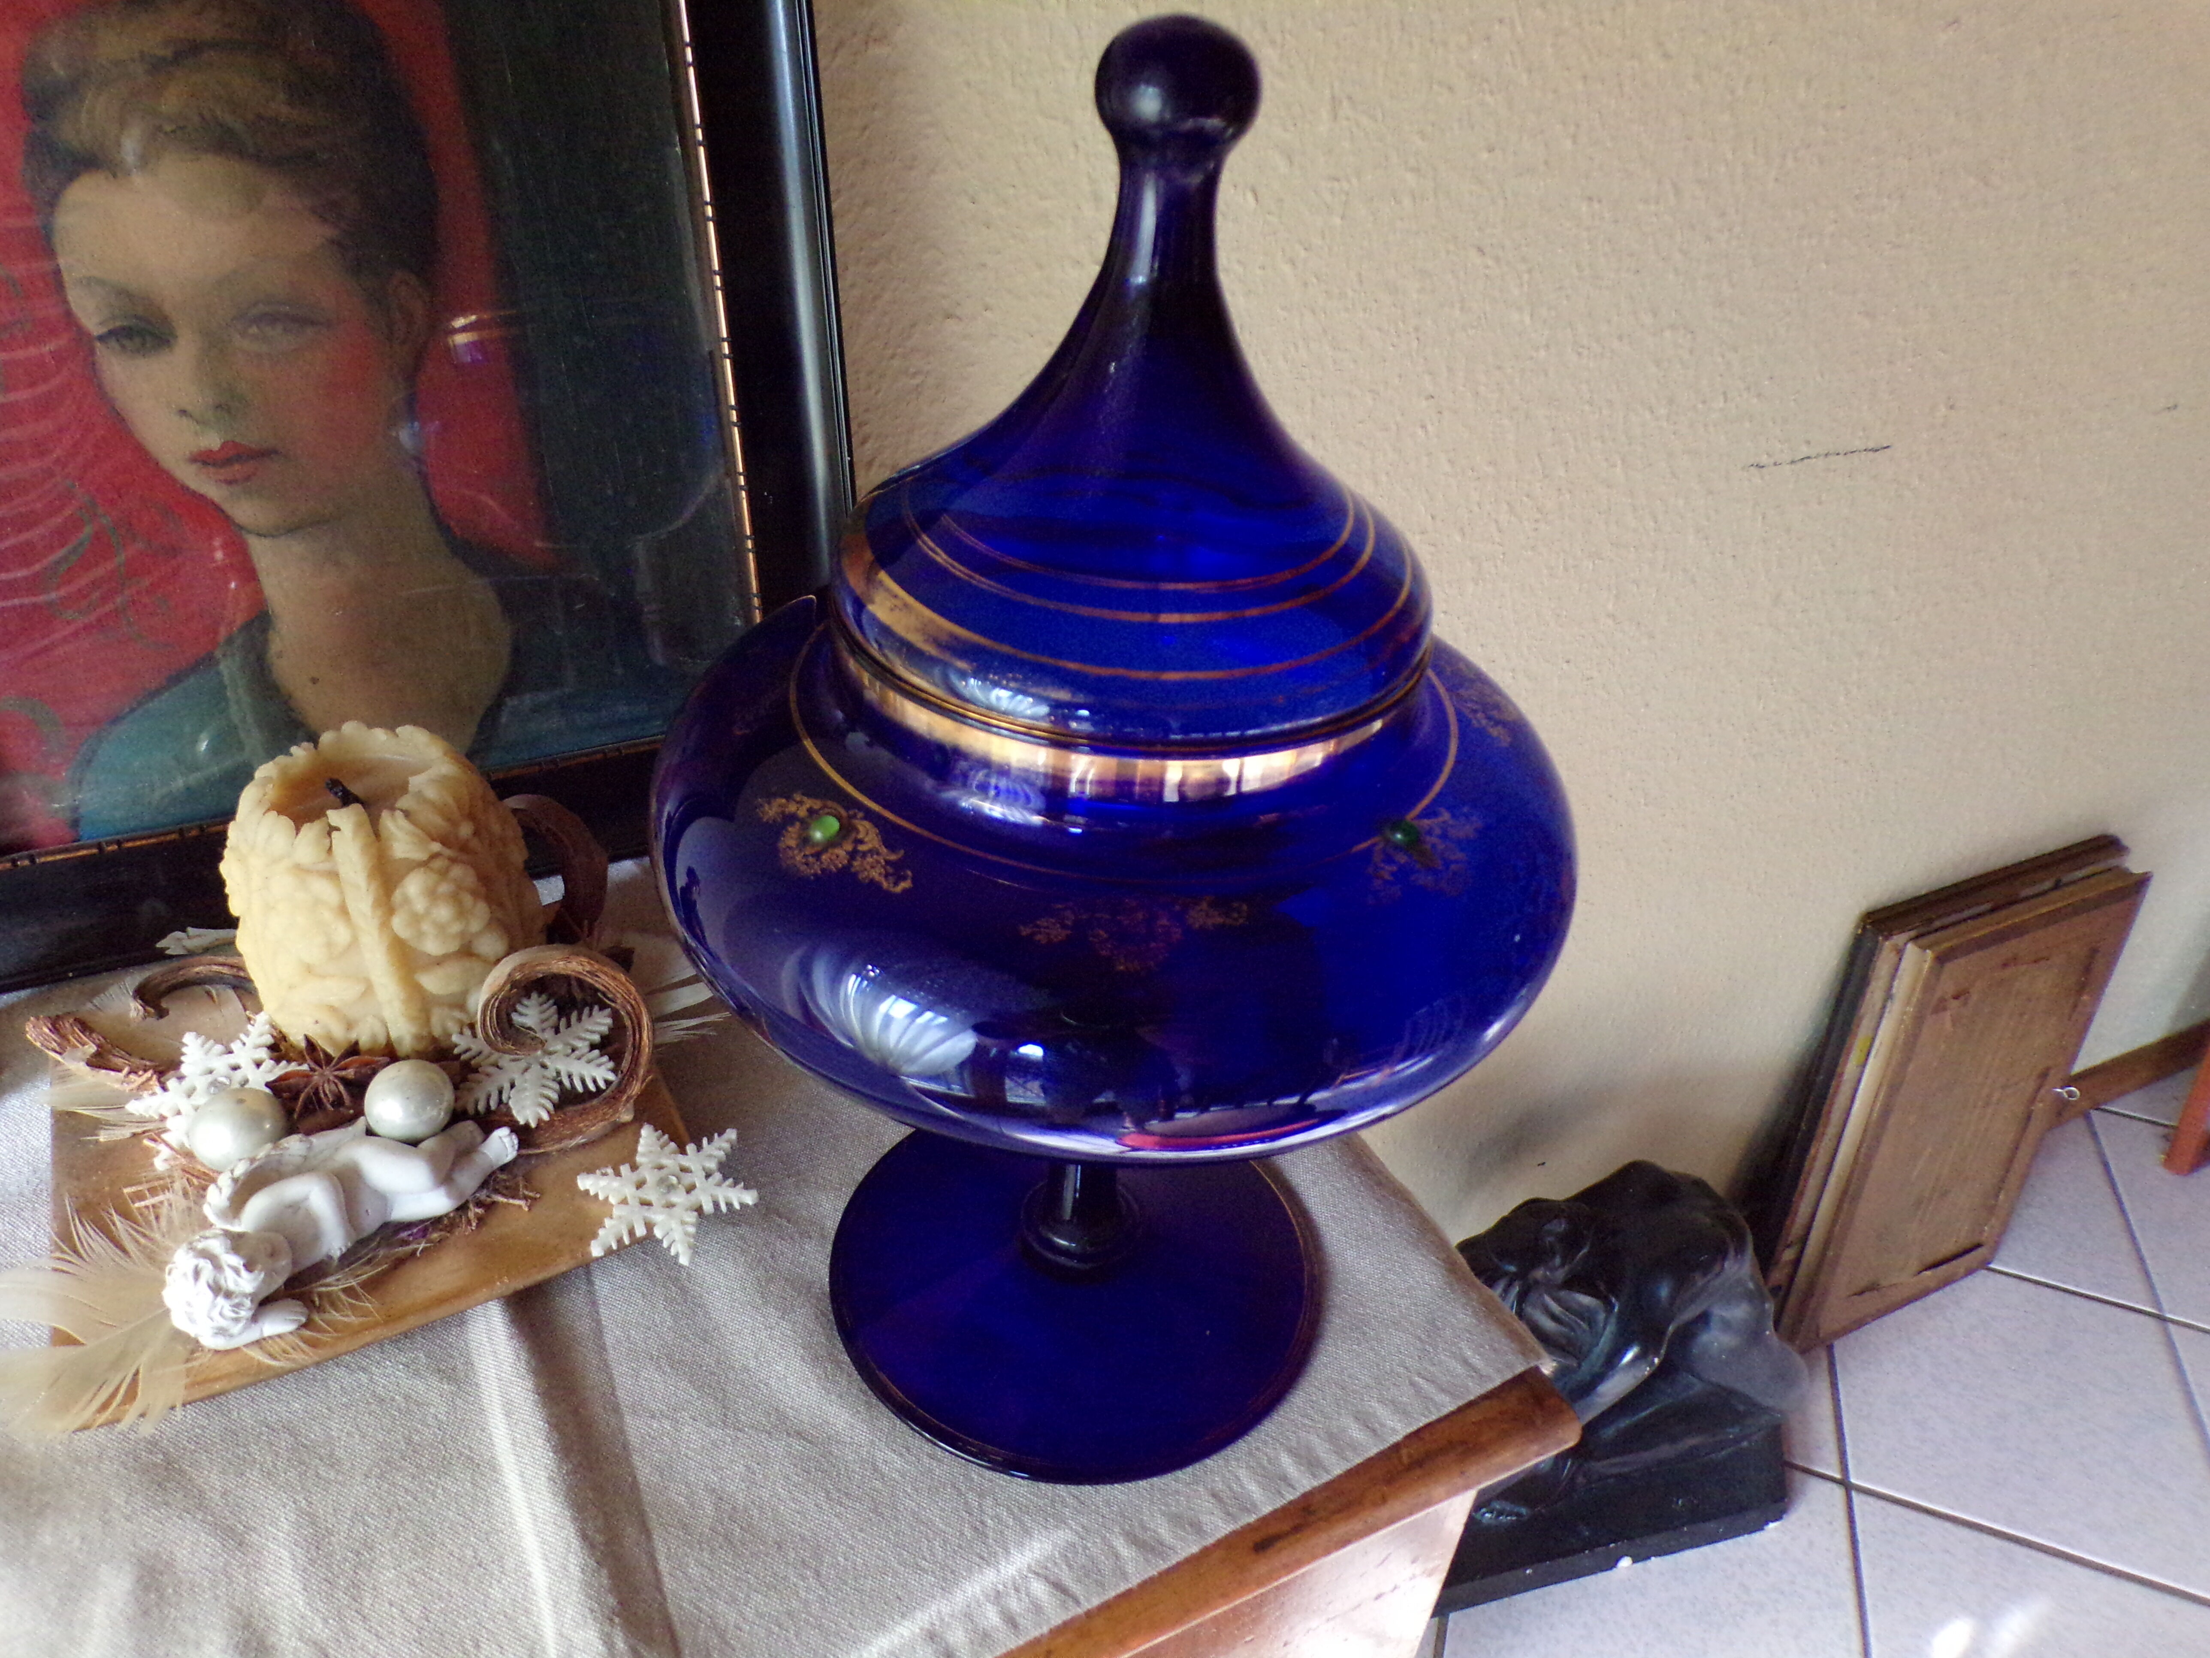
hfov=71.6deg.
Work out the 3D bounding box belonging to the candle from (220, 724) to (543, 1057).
[{"bbox_3d":[-0.192,0.016,0.412,0.077,0.064,0.077,-12,37,-27],"label":"candle"}]

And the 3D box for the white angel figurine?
[{"bbox_3d":[-0.168,0.086,0.341,0.076,0.027,0.027,-21,42,-36],"label":"white angel figurine"}]

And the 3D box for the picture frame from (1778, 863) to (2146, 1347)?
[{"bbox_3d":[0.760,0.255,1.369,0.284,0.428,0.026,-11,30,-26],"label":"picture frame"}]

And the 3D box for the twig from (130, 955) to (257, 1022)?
[{"bbox_3d":[-0.238,0.039,0.412,0.048,0.016,0.021,-12,37,-27],"label":"twig"}]

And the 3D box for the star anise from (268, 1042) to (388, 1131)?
[{"bbox_3d":[-0.193,0.062,0.381,0.030,0.009,0.030,-12,52,-27],"label":"star anise"}]

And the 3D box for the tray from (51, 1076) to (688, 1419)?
[{"bbox_3d":[-0.187,0.074,0.390,0.138,0.012,0.127,-12,37,-27],"label":"tray"}]

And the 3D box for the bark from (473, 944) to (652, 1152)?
[{"bbox_3d":[-0.137,0.052,0.389,0.043,0.040,0.039,-12,37,-27],"label":"bark"}]

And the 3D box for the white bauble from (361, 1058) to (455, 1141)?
[{"bbox_3d":[-0.169,0.066,0.372,0.021,0.021,0.021,-12,37,-27],"label":"white bauble"}]

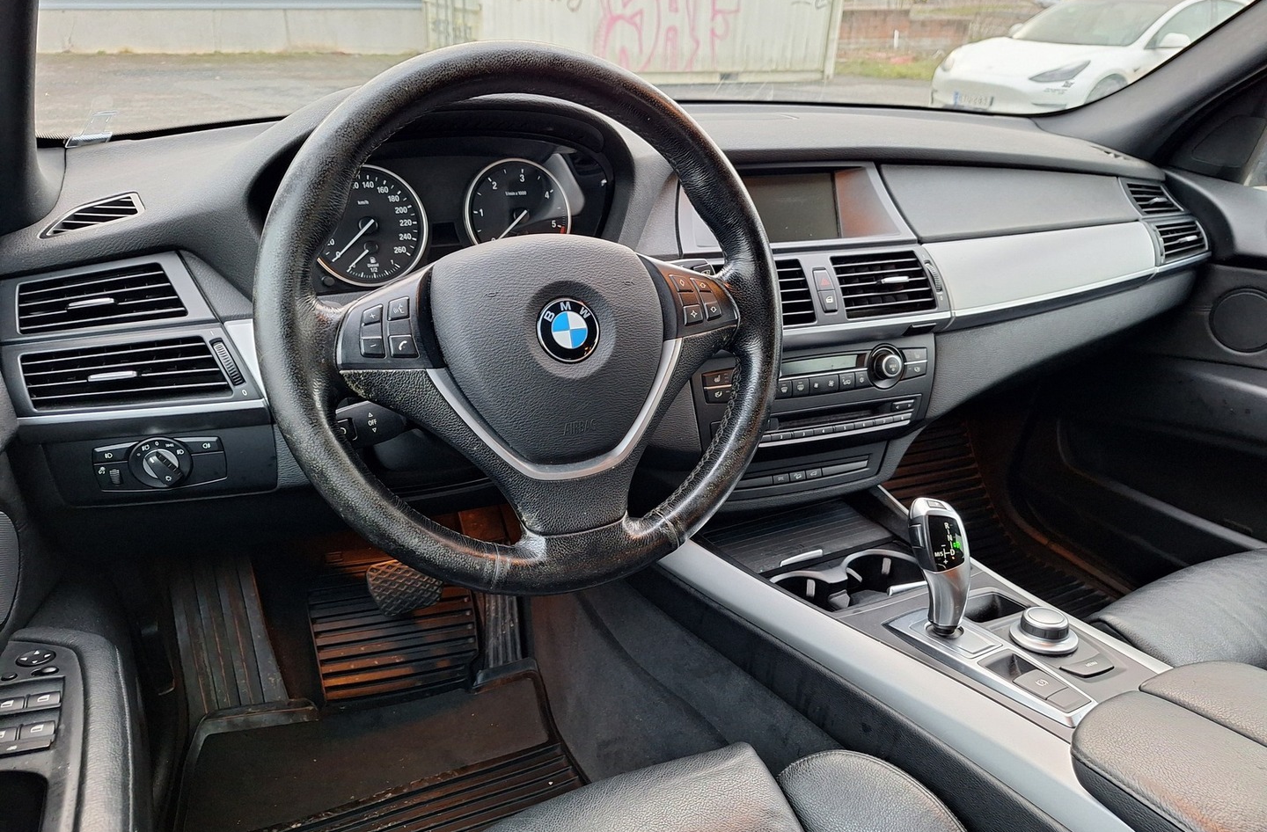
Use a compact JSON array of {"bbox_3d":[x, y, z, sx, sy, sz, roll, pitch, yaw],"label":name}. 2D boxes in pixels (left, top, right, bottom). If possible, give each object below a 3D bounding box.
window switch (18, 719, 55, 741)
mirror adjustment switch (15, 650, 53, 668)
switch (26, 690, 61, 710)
[{"bbox_3d":[-0.432,0.228,0.610,0.021,0.007,0.013,-3,27,-21],"label":"window switch"},{"bbox_3d":[-0.478,0.194,0.672,0.025,0.006,0.019,-3,27,-21],"label":"mirror adjustment switch"},{"bbox_3d":[-0.446,0.215,0.636,0.021,0.007,0.013,-3,27,-21],"label":"switch"}]

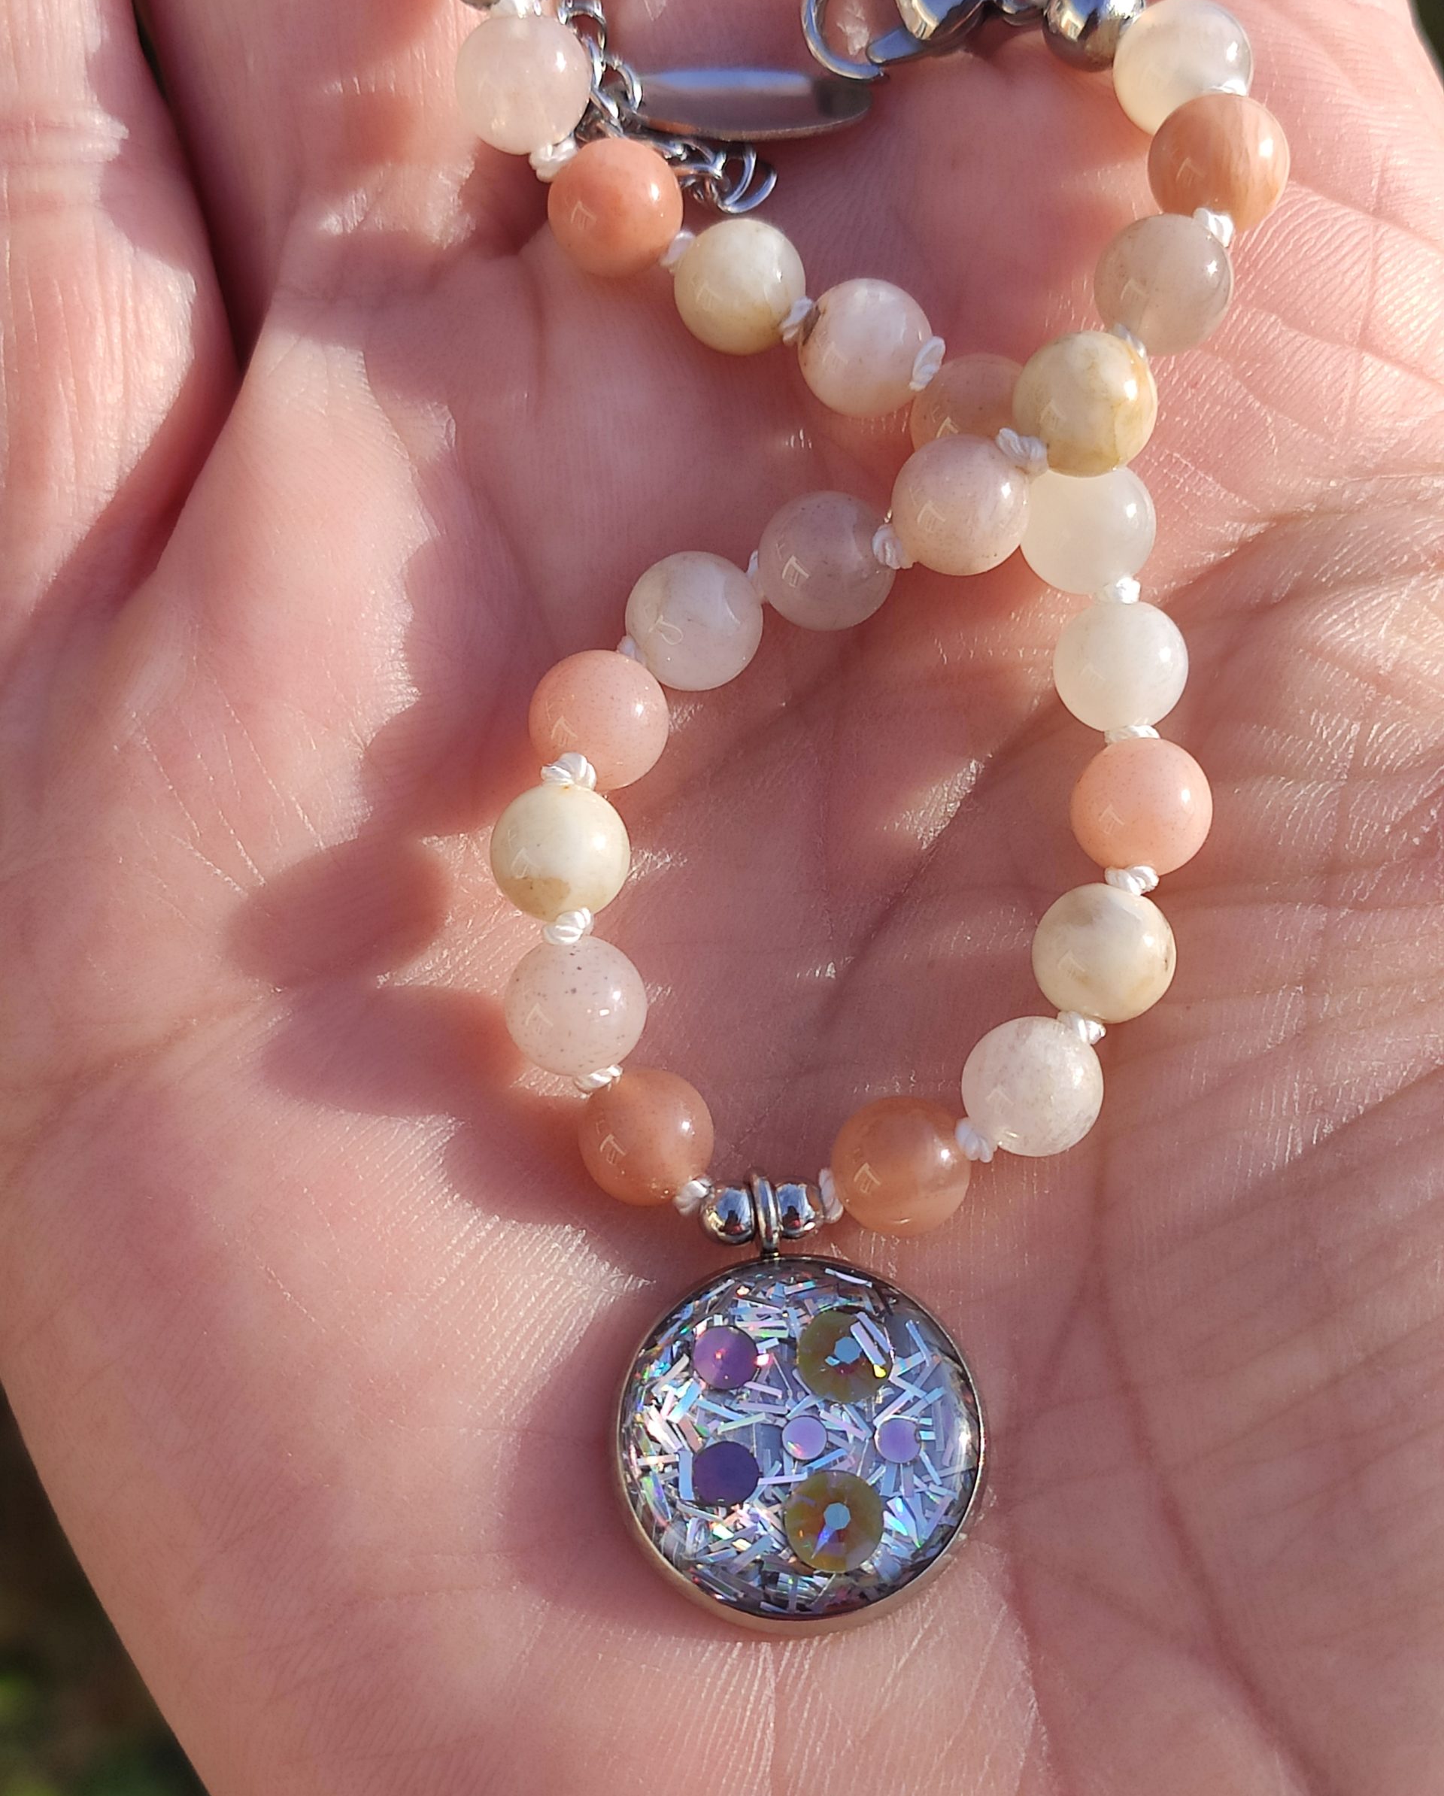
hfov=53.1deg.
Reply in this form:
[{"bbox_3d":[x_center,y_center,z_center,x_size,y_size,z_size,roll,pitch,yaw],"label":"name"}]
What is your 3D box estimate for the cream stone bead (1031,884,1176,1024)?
[{"bbox_3d":[0.022,0.003,0.083,0.008,0.008,0.008,0,53,0],"label":"cream stone bead"}]

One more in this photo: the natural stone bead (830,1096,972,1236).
[{"bbox_3d":[0.010,0.015,0.084,0.008,0.008,0.008,0,60,0],"label":"natural stone bead"}]

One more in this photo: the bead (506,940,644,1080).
[{"bbox_3d":[-0.008,0.006,0.083,0.008,0.008,0.008,1,55,-1],"label":"bead"}]

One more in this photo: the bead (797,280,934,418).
[{"bbox_3d":[0.009,-0.033,0.086,0.008,0.008,0.008,0,60,0],"label":"bead"}]

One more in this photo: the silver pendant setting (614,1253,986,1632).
[{"bbox_3d":[0.005,0.032,0.085,0.021,0.006,0.021,-4,66,0],"label":"silver pendant setting"}]

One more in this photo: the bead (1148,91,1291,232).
[{"bbox_3d":[0.029,-0.044,0.086,0.008,0.008,0.008,0,60,0],"label":"bead"}]

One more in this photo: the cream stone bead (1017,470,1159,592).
[{"bbox_3d":[0.022,-0.022,0.087,0.008,0.008,0.008,0,53,0],"label":"cream stone bead"}]

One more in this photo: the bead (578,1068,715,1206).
[{"bbox_3d":[-0.004,0.014,0.085,0.008,0.008,0.008,0,53,0],"label":"bead"}]

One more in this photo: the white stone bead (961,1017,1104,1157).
[{"bbox_3d":[0.018,0.011,0.083,0.008,0.008,0.008,0,53,0],"label":"white stone bead"}]

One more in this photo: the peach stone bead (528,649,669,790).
[{"bbox_3d":[-0.007,-0.010,0.083,0.008,0.008,0.008,0,53,0],"label":"peach stone bead"}]

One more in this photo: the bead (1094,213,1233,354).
[{"bbox_3d":[0.027,-0.037,0.087,0.008,0.008,0.008,0,53,0],"label":"bead"}]

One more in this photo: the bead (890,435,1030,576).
[{"bbox_3d":[0.014,-0.023,0.084,0.008,0.008,0.008,0,60,0],"label":"bead"}]

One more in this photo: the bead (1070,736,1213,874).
[{"bbox_3d":[0.024,-0.005,0.084,0.008,0.008,0.008,0,60,0],"label":"bead"}]

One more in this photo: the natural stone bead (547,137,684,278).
[{"bbox_3d":[-0.006,-0.041,0.087,0.008,0.008,0.008,0,60,0],"label":"natural stone bead"}]

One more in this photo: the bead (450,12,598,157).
[{"bbox_3d":[-0.012,-0.049,0.087,0.008,0.008,0.008,1,55,-1],"label":"bead"}]

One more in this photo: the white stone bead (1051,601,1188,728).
[{"bbox_3d":[0.024,-0.014,0.087,0.008,0.008,0.008,1,55,-1],"label":"white stone bead"}]

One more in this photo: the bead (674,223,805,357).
[{"bbox_3d":[0.001,-0.037,0.088,0.008,0.008,0.008,1,55,-1],"label":"bead"}]

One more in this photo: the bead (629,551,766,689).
[{"bbox_3d":[-0.002,-0.016,0.084,0.008,0.008,0.008,0,60,0],"label":"bead"}]

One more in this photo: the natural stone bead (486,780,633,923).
[{"bbox_3d":[-0.009,-0.003,0.084,0.008,0.008,0.008,1,55,-1],"label":"natural stone bead"}]

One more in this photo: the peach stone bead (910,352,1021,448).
[{"bbox_3d":[0.016,-0.030,0.090,0.008,0.008,0.008,0,60,0],"label":"peach stone bead"}]

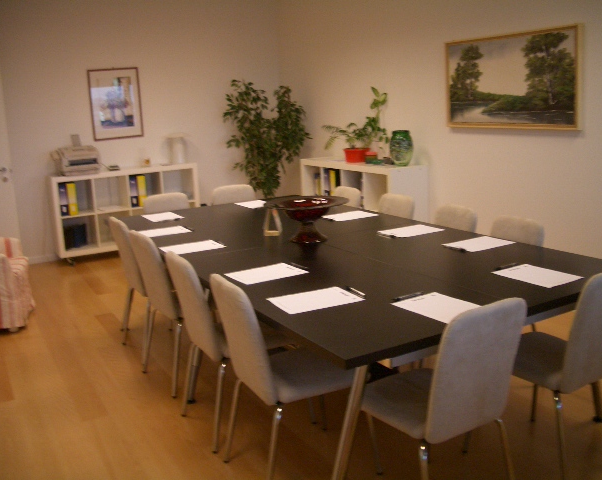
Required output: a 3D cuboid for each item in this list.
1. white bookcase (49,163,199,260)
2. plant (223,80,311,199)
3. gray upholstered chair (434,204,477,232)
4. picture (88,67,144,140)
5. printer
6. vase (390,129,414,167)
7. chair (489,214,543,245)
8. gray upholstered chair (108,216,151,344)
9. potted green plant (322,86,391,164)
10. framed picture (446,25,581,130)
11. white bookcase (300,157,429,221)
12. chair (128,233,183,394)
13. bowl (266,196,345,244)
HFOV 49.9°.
[{"bbox_3d":[-1.831,-0.339,6.788,1.490,0.800,0.390,-10,14,-30],"label":"white bookcase"},{"bbox_3d":[-0.357,-0.840,6.996,0.880,1.740,0.880,-3,12,1],"label":"plant"},{"bbox_3d":[0.668,0.256,3.639,0.520,0.840,0.430,-9,14,-29],"label":"gray upholstered chair"},{"bbox_3d":[-1.935,-1.427,6.797,0.520,0.725,0.030,-9,14,-29],"label":"picture"},{"bbox_3d":[-2.236,-0.793,6.437,0.420,0.270,0.350,-10,14,-30],"label":"printer"},{"bbox_3d":[0.856,-0.776,5.472,0.200,0.305,0.200,-3,12,1],"label":"vase"},{"bbox_3d":[0.928,0.317,3.368,0.530,0.840,0.440,-9,14,-29],"label":"chair"},{"bbox_3d":[-0.847,0.265,4.048,0.530,0.840,0.440,-9,14,-29],"label":"gray upholstered chair"},{"bbox_3d":[0.499,-1.052,5.941,0.400,0.680,0.560,-9,13,-27],"label":"potted green plant"},{"bbox_3d":[1.482,-1.139,4.664,0.045,0.655,1.210,-9,14,-29],"label":"framed picture"},{"bbox_3d":[0.554,-0.319,6.067,0.390,0.810,1.490,-9,13,-27],"label":"white bookcase"},{"bbox_3d":[-0.592,0.347,3.595,0.530,0.840,0.440,-11,14,-32],"label":"chair"},{"bbox_3d":[0.038,-0.103,3.617,0.470,0.216,0.470,-3,12,1],"label":"bowl"}]

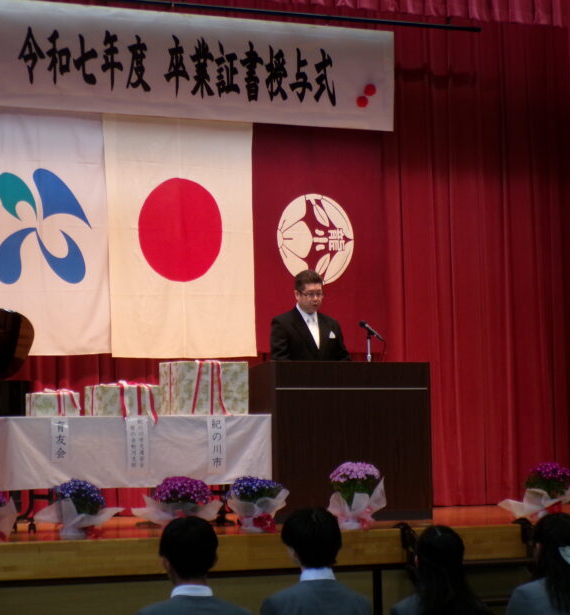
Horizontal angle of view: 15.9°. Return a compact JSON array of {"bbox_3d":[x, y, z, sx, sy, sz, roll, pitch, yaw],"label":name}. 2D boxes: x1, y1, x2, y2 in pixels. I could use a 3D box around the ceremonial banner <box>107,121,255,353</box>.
[{"bbox_3d":[-0.739,-0.553,14.552,1.148,1.833,0.050,1,-5,-27],"label":"ceremonial banner"}]

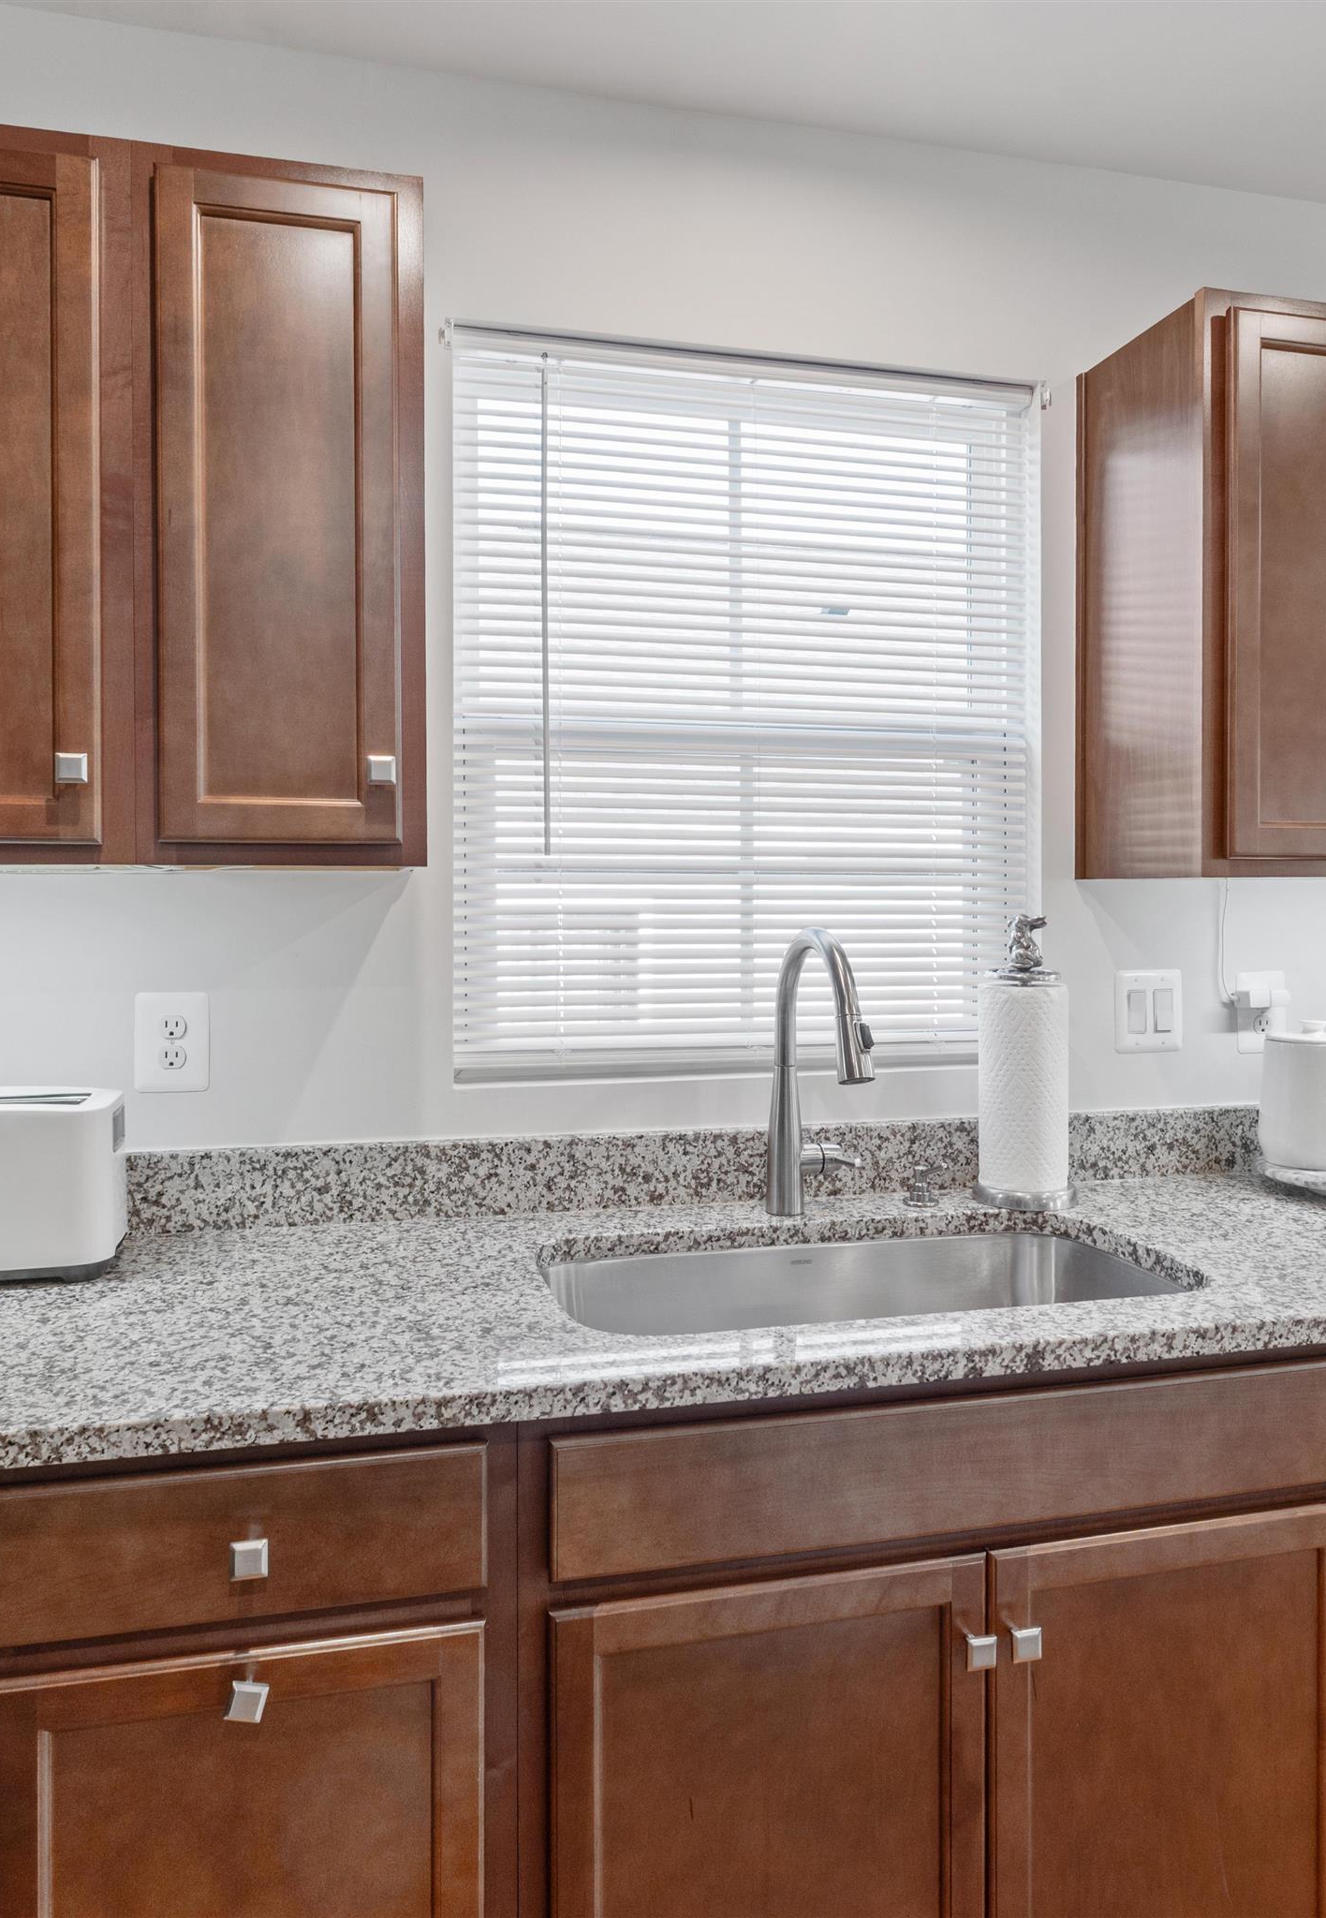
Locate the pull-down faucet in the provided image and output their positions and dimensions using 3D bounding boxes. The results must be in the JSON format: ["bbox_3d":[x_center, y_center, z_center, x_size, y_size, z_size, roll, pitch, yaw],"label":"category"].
[{"bbox_3d":[0.227,0.156,1.651,0.140,0.380,0.260,0,2,-14],"label":"pull-down faucet"}]

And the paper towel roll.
[{"bbox_3d":[0.508,0.187,1.819,0.132,0.290,0.132,0,2,0],"label":"paper towel roll"}]

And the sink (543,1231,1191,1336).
[{"bbox_3d":[0.231,0.478,1.474,0.720,0.210,0.390,0,2,-14],"label":"sink"}]

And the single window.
[{"bbox_3d":[0.140,-0.352,1.836,0.874,1.020,0.045,0,2,-14],"label":"single window"}]

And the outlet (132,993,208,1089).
[{"bbox_3d":[-0.626,0.107,1.632,0.088,0.128,0.008,0,2,-14],"label":"outlet"}]

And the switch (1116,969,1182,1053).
[{"bbox_3d":[0.749,0.082,1.962,0.113,0.129,0.010,0,2,-14],"label":"switch"}]

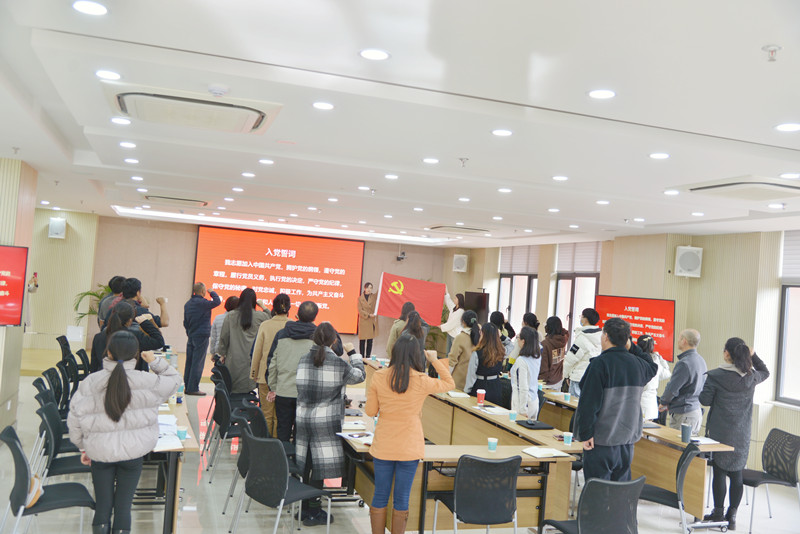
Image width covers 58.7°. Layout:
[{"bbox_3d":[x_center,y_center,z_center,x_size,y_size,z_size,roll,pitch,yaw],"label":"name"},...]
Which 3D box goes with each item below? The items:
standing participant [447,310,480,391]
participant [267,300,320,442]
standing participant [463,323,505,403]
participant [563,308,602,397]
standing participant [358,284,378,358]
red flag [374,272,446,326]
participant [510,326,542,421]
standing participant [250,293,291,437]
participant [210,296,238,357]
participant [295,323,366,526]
[{"bbox_3d":[0.777,1.343,8.567,0.500,1.639,0.420,5,-2,-32],"label":"standing participant"},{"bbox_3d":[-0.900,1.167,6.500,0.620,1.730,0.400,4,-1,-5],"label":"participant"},{"bbox_3d":[0.944,1.394,7.988,0.520,1.532,0.420,5,-2,-24],"label":"standing participant"},{"bbox_3d":[2.179,1.378,8.536,0.580,1.769,0.480,5,-2,-35],"label":"participant"},{"bbox_3d":[-0.675,1.220,15.000,0.500,1.710,0.360,5,-1,-20],"label":"standing participant"},{"bbox_3d":[0.247,0.706,15.300,1.430,0.950,0.120,10,-3,-20],"label":"red flag"},{"bbox_3d":[1.275,1.411,7.200,0.460,1.600,0.340,5,-1,-32],"label":"participant"},{"bbox_3d":[-1.313,1.157,7.500,0.540,1.720,0.380,4,-1,-7],"label":"standing participant"},{"bbox_3d":[-2.268,1.181,9.350,0.500,1.600,0.360,4,-1,-5],"label":"participant"},{"bbox_3d":[-0.591,1.248,5.720,0.580,1.600,0.420,4,-1,0],"label":"participant"}]

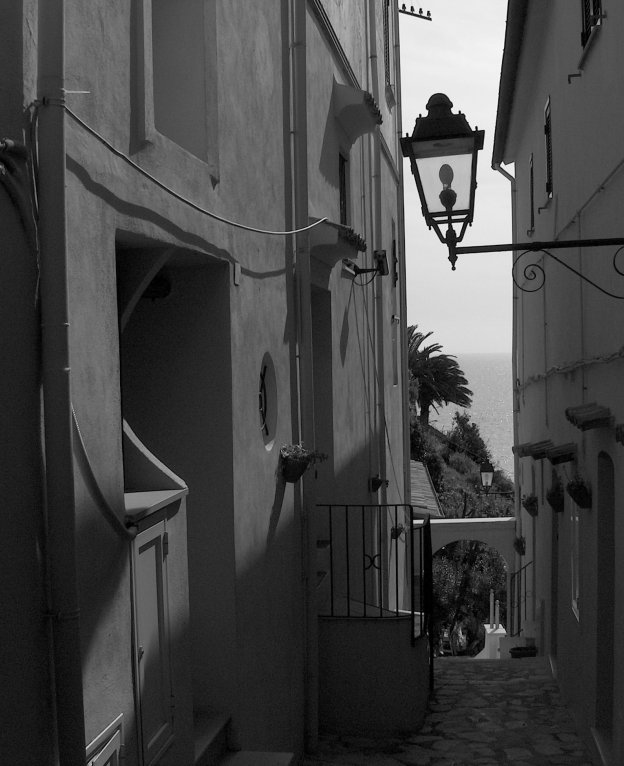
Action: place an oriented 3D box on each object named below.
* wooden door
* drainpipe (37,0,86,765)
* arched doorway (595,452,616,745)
[{"bbox_3d":[-0.701,1.182,4.870,0.050,1.000,0.480,0,2,10],"label":"wooden door"},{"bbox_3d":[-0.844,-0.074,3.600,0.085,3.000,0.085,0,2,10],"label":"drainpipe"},{"bbox_3d":[2.264,1.600,8.109,0.280,2.120,1.080,0,2,9],"label":"arched doorway"}]

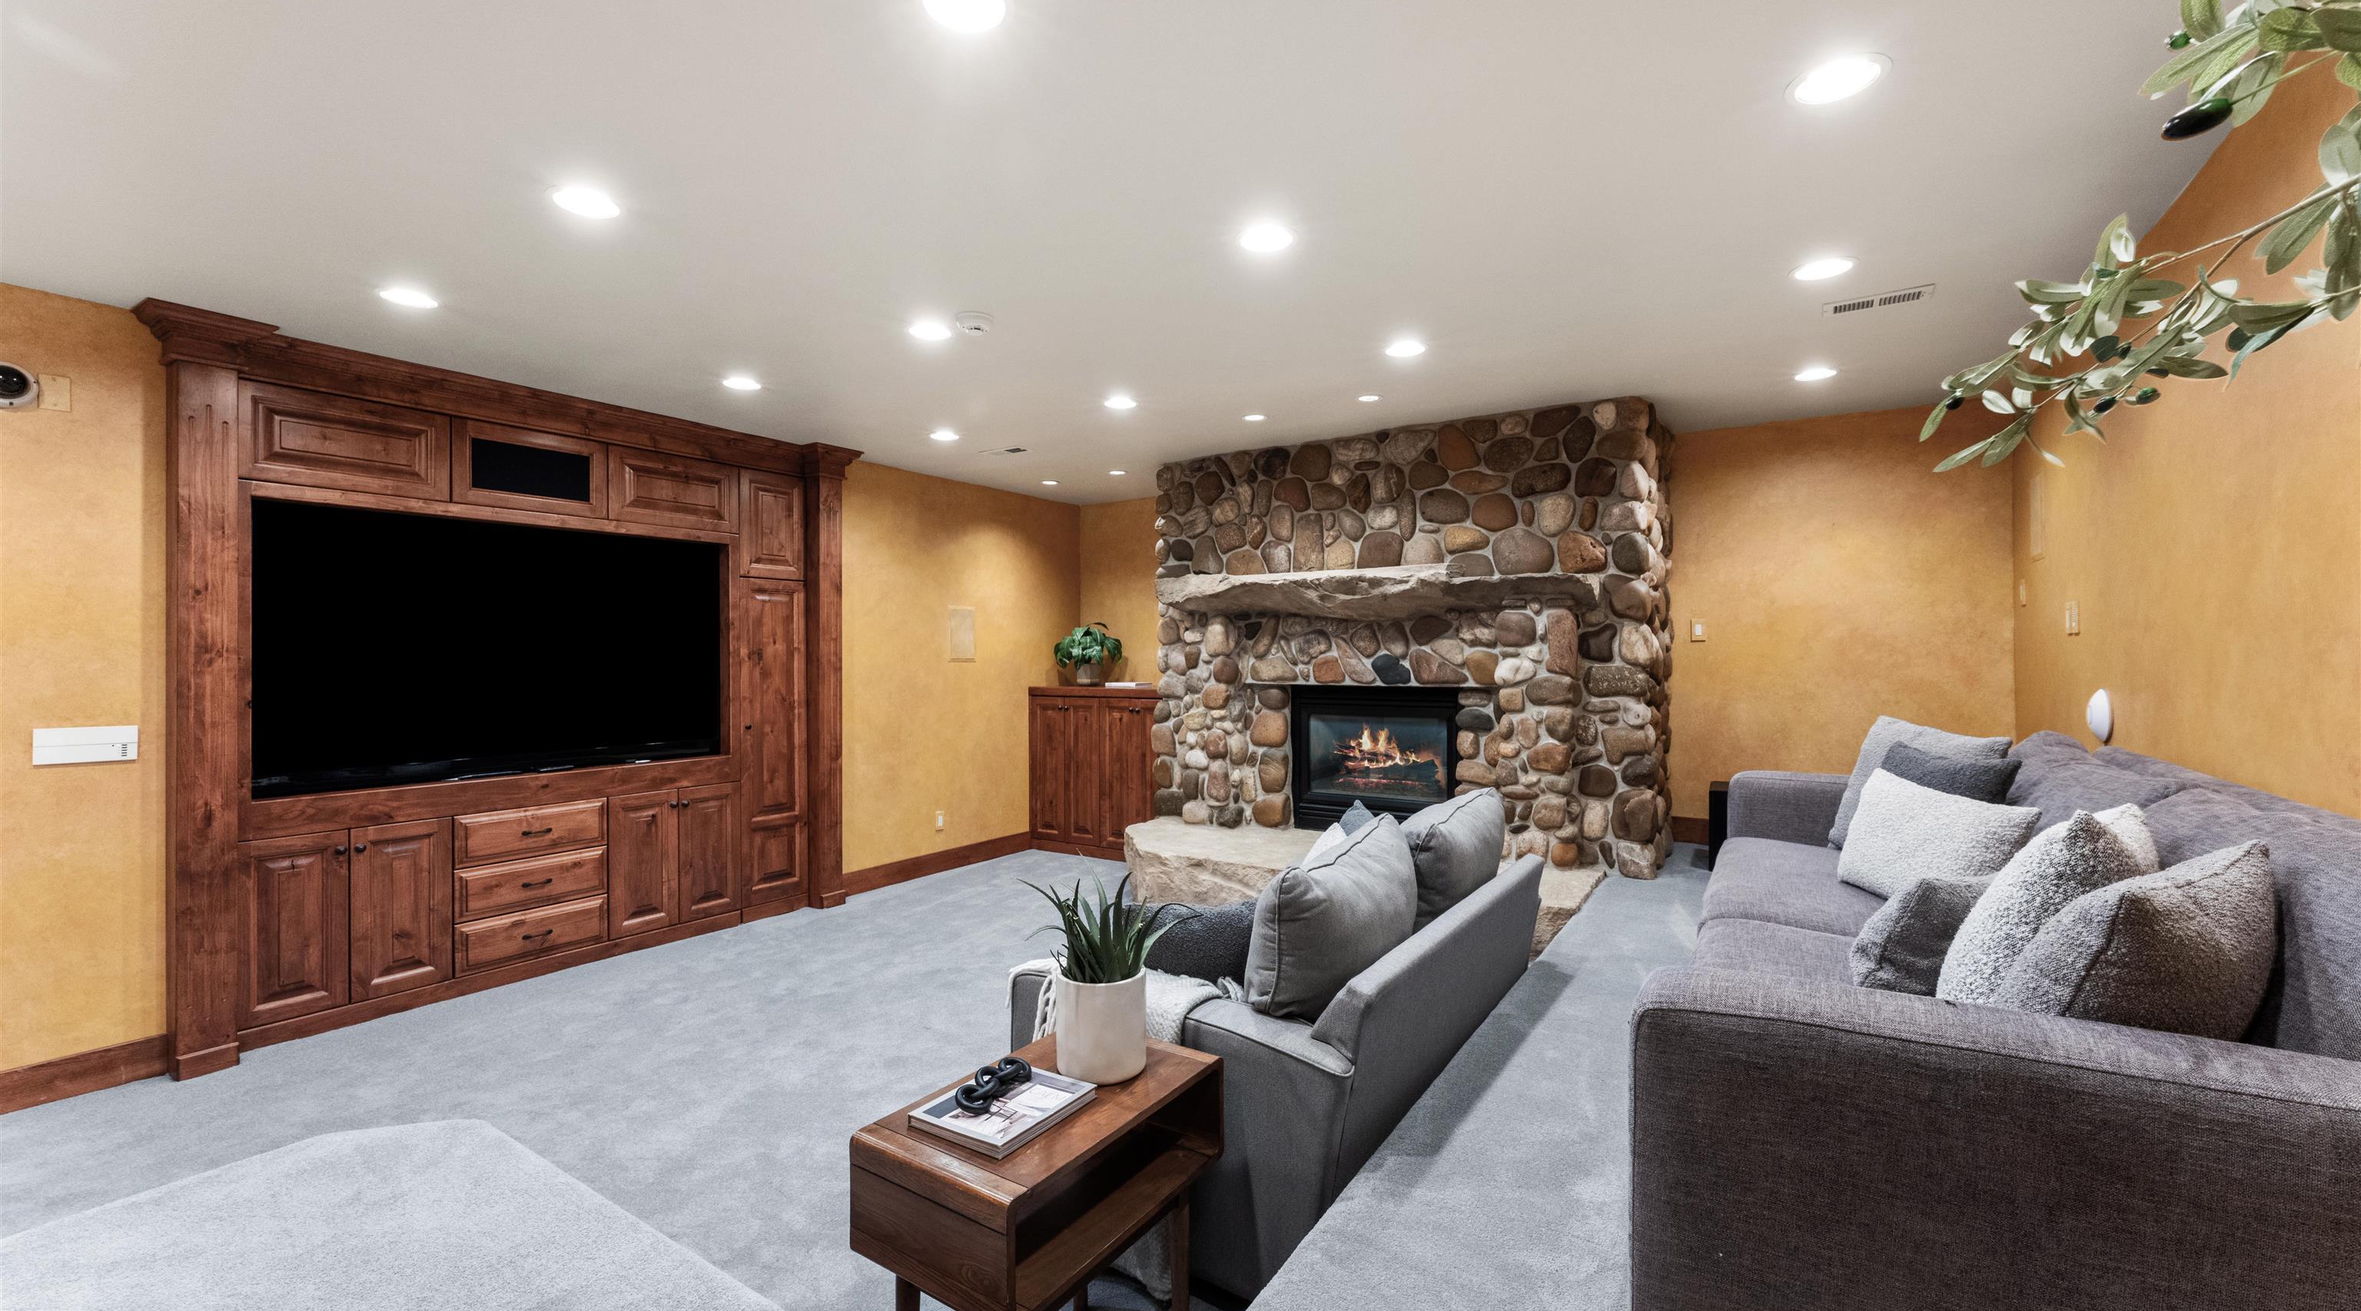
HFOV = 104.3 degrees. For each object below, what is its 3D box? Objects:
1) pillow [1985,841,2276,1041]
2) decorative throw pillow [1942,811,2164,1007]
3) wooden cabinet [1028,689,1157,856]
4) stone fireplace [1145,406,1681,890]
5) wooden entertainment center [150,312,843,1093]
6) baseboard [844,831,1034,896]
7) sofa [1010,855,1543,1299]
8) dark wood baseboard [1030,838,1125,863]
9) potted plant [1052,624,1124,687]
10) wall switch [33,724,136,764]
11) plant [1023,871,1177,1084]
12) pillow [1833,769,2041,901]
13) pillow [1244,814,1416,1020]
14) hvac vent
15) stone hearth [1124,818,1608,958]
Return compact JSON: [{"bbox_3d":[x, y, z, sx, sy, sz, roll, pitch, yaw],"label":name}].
[{"bbox_3d":[1.340,0.460,1.276,0.450,0.410,0.170,0,18,-24],"label":"pillow"},{"bbox_3d":[1.514,0.445,1.580,0.440,0.420,0.170,0,19,-33],"label":"decorative throw pillow"},{"bbox_3d":[-0.445,0.880,7.035,1.315,1.250,0.625,-1,-1,34],"label":"wooden cabinet"},{"bbox_3d":[1.238,-0.095,5.419,2.870,2.250,0.950,0,0,33],"label":"stone fireplace"},{"bbox_3d":[-2.889,0.141,4.451,0.420,2.720,2.890,0,0,33],"label":"wooden entertainment center"},{"bbox_3d":[-1.629,1.439,6.452,0.022,0.145,1.650,-1,-1,34],"label":"baseboard"},{"bbox_3d":[0.416,1.085,2.831,1.000,0.750,1.630,-1,-1,34],"label":"sofa"},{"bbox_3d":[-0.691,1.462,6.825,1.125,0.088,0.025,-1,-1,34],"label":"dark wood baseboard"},{"bbox_3d":[-0.708,-0.011,7.180,0.540,0.480,0.530,-1,0,0],"label":"potted plant"},{"bbox_3d":[-3.738,0.308,3.138,0.020,0.120,0.236,0,0,33],"label":"wall switch"},{"bbox_3d":[-0.172,0.665,1.965,0.310,0.400,0.290,0,0,0],"label":"plant"},{"bbox_3d":[1.677,0.432,2.057,0.150,0.320,0.480,18,0,-1],"label":"pillow"},{"bbox_3d":[0.374,0.745,2.387,0.200,0.530,0.620,14,7,33],"label":"pillow"},{"bbox_3d":[2.402,-1.215,3.167,0.300,0.020,0.144,0,0,33],"label":"hvac vent"},{"bbox_3d":[0.785,1.284,5.039,2.780,0.385,1.050,-1,-1,34],"label":"stone hearth"}]

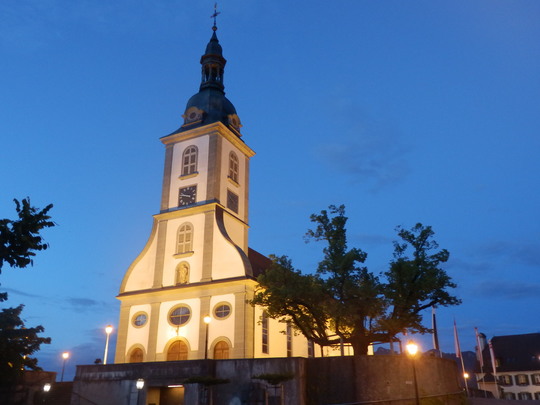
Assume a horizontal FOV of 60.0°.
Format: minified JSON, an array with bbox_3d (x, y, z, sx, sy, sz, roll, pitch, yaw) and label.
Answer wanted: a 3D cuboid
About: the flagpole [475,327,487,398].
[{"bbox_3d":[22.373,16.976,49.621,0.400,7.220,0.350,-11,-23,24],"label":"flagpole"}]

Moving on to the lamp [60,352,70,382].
[{"bbox_3d":[-20.673,17.094,46.874,0.500,3.950,0.500,-11,-23,24],"label":"lamp"}]

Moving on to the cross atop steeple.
[{"bbox_3d":[-7.903,-26.788,67.357,1.650,5.000,0.550,-11,-23,24],"label":"cross atop steeple"}]

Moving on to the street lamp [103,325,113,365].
[{"bbox_3d":[-12.966,11.938,37.080,0.500,4.260,0.500,-11,-23,24],"label":"street lamp"}]

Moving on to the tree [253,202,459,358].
[{"bbox_3d":[6.169,6.401,35.485,14.000,13.000,12.500,-11,-23,24],"label":"tree"}]

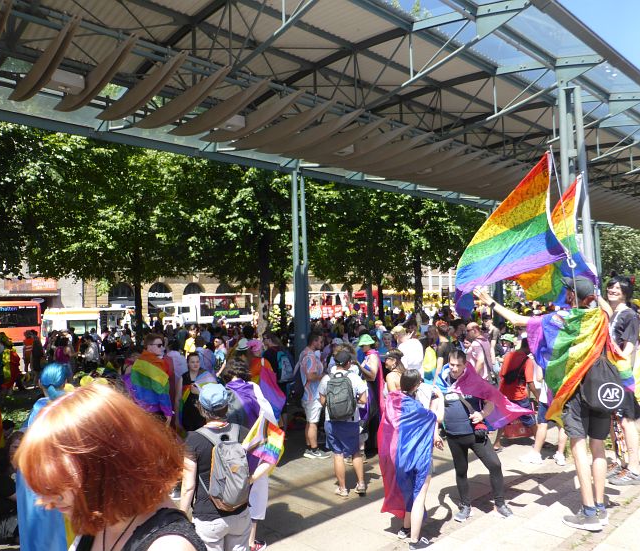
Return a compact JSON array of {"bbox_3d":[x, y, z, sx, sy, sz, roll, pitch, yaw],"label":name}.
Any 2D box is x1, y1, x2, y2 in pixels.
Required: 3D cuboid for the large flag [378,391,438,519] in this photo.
[{"bbox_3d":[0.804,1.636,4.720,0.540,1.130,0.360,-2,-2,9],"label":"large flag"}]

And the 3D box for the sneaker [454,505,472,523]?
[{"bbox_3d":[1.485,2.474,5.300,0.107,0.105,0.285,-3,-3,36],"label":"sneaker"}]

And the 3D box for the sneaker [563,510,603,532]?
[{"bbox_3d":[1.939,1.815,3.770,0.275,0.110,0.105,-3,-3,35],"label":"sneaker"}]

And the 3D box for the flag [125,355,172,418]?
[{"bbox_3d":[-1.875,1.204,5.600,0.500,0.670,0.360,-1,-2,-18],"label":"flag"}]

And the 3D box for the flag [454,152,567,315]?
[{"bbox_3d":[1.347,-0.297,3.600,0.740,1.100,0.400,-2,-3,9],"label":"flag"}]

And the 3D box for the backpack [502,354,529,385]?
[{"bbox_3d":[2.796,1.355,7.300,0.350,0.460,0.180,-4,-5,33],"label":"backpack"}]

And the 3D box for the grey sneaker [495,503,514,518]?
[{"bbox_3d":[1.925,2.439,5.383,0.105,0.120,0.285,-1,-3,-8],"label":"grey sneaker"}]

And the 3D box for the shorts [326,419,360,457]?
[{"bbox_3d":[0.267,1.873,5.980,0.410,0.460,0.290,-2,-3,14],"label":"shorts"}]

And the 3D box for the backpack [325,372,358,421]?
[{"bbox_3d":[0.243,1.367,5.750,0.320,0.520,0.220,-2,-4,12],"label":"backpack"}]

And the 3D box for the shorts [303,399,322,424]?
[{"bbox_3d":[-0.126,1.972,7.400,0.275,0.360,0.330,-1,-2,-18],"label":"shorts"}]

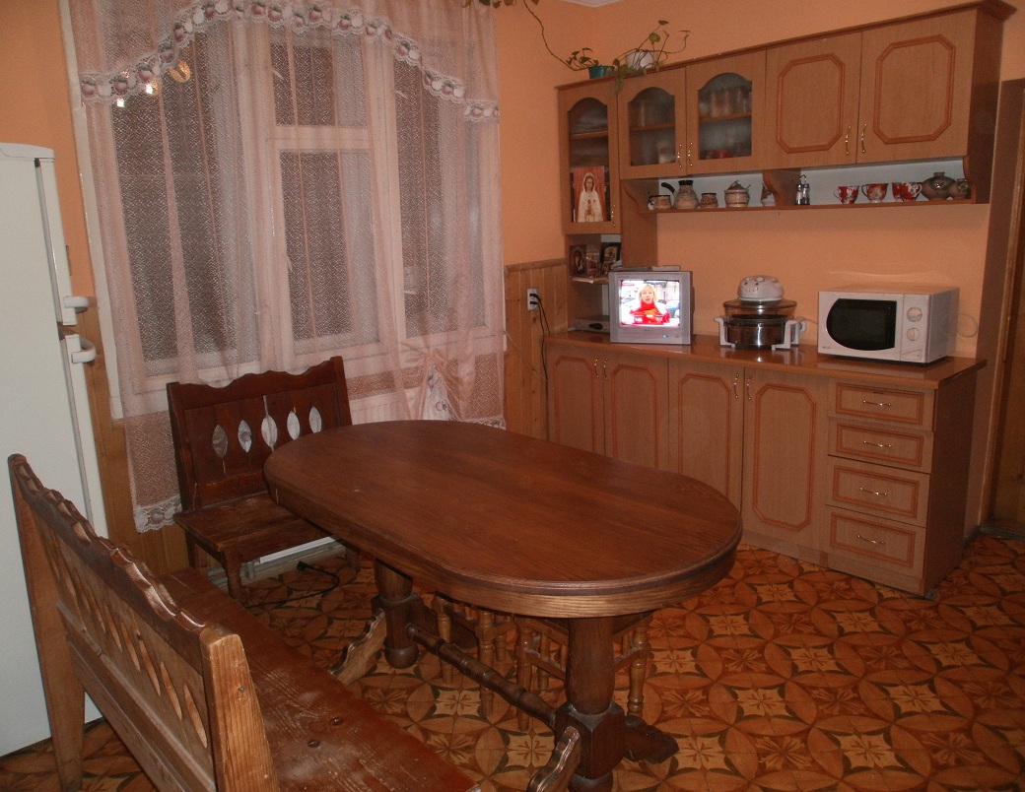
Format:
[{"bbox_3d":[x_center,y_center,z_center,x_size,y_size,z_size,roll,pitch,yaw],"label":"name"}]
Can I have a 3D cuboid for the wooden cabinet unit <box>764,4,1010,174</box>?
[{"bbox_3d":[1.469,-1.208,3.209,0.326,0.516,0.798,-14,17,-42],"label":"wooden cabinet unit"}]

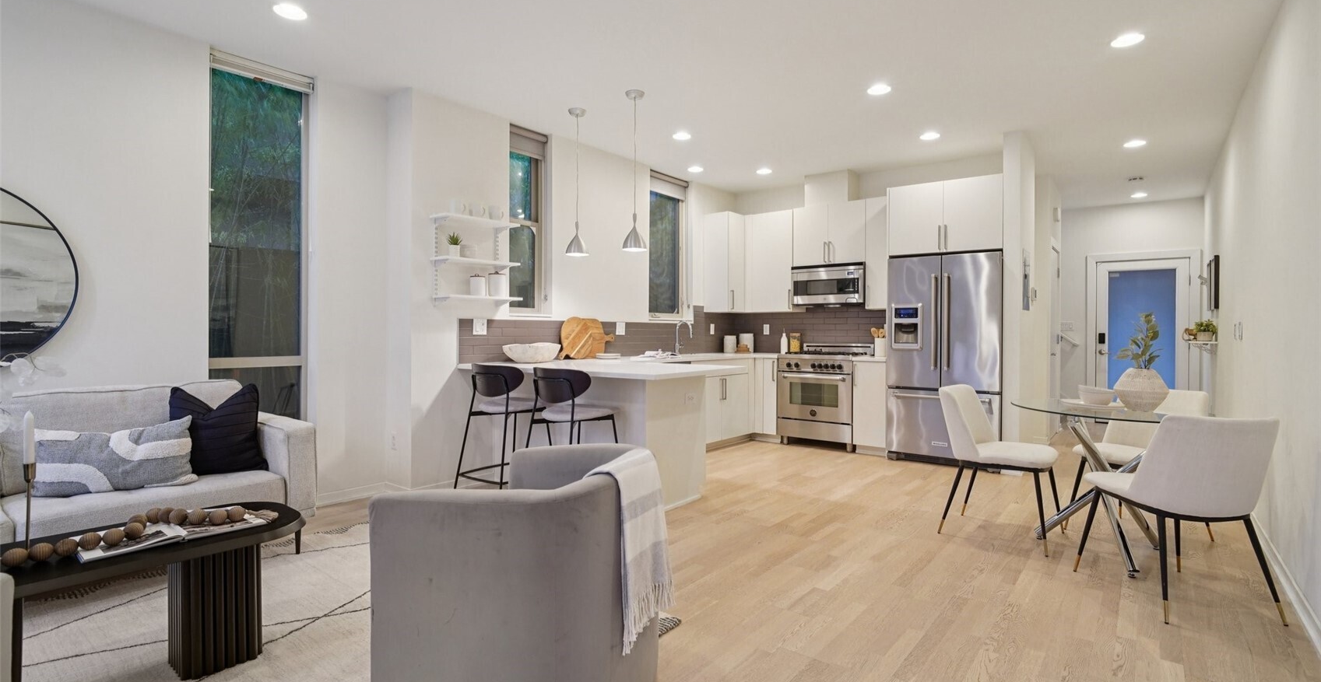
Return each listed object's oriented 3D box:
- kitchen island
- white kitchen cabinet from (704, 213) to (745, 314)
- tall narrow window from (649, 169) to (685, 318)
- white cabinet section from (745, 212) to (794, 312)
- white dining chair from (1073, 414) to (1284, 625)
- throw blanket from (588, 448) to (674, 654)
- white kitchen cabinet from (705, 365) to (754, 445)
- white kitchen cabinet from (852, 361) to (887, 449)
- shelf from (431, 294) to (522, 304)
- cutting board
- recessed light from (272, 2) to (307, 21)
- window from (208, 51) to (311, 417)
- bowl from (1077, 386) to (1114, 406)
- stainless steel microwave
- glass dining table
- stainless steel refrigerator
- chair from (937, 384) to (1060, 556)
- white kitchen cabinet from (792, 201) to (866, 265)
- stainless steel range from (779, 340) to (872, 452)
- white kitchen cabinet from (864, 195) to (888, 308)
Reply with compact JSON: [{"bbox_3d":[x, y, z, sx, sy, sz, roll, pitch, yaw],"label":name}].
[{"bbox_3d":[-0.460,0.608,4.148,1.890,0.900,0.980,1,0,40],"label":"kitchen island"},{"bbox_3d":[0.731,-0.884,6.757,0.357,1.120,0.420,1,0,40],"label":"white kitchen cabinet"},{"bbox_3d":[0.051,-0.987,6.188,0.120,1.490,0.720,1,1,40],"label":"tall narrow window"},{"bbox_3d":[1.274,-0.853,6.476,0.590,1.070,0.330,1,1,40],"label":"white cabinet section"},{"bbox_3d":[2.184,0.689,2.494,0.500,0.800,0.560,0,1,2],"label":"white dining chair"},{"bbox_3d":[-0.091,0.601,1.790,0.200,0.480,0.390,1,0,20],"label":"throw blanket"},{"bbox_3d":[0.390,0.573,5.909,0.610,0.790,0.930,1,1,40],"label":"white kitchen cabinet"},{"bbox_3d":[2.102,0.590,5.588,0.300,0.800,0.600,1,1,40],"label":"white kitchen cabinet"},{"bbox_3d":[-1.275,-0.292,4.139,0.235,0.030,0.590,1,1,40],"label":"shelf"},{"bbox_3d":[-0.635,-0.023,5.161,0.070,0.370,0.620,-9,-6,39],"label":"cutting board"},{"bbox_3d":[-1.853,-1.644,2.939,0.160,0.025,0.160,1,1,40],"label":"recessed light"},{"bbox_3d":[-2.430,-0.451,3.577,0.120,2.410,0.535,1,0,40],"label":"window"},{"bbox_3d":[2.252,0.283,3.032,0.165,0.080,0.165,1,0,37],"label":"bowl"},{"bbox_3d":[1.772,-0.557,5.981,0.755,0.395,0.400,1,1,40],"label":"stainless steel microwave"},{"bbox_3d":[2.314,0.707,2.909,1.060,0.754,1.060,1,1,40],"label":"glass dining table"},{"bbox_3d":[2.575,0.178,5.228,0.900,1.800,0.730,1,1,40],"label":"stainless steel refrigerator"},{"bbox_3d":[1.929,0.678,3.327,0.560,0.830,0.490,1,1,40],"label":"chair"},{"bbox_3d":[1.786,-1.067,6.010,0.758,0.605,0.335,1,1,40],"label":"white kitchen cabinet"},{"bbox_3d":[1.689,0.551,5.999,0.780,1.030,0.660,1,1,40],"label":"stainless steel range"},{"bbox_3d":[2.311,-0.858,5.882,0.395,1.098,0.340,1,0,40],"label":"white kitchen cabinet"}]

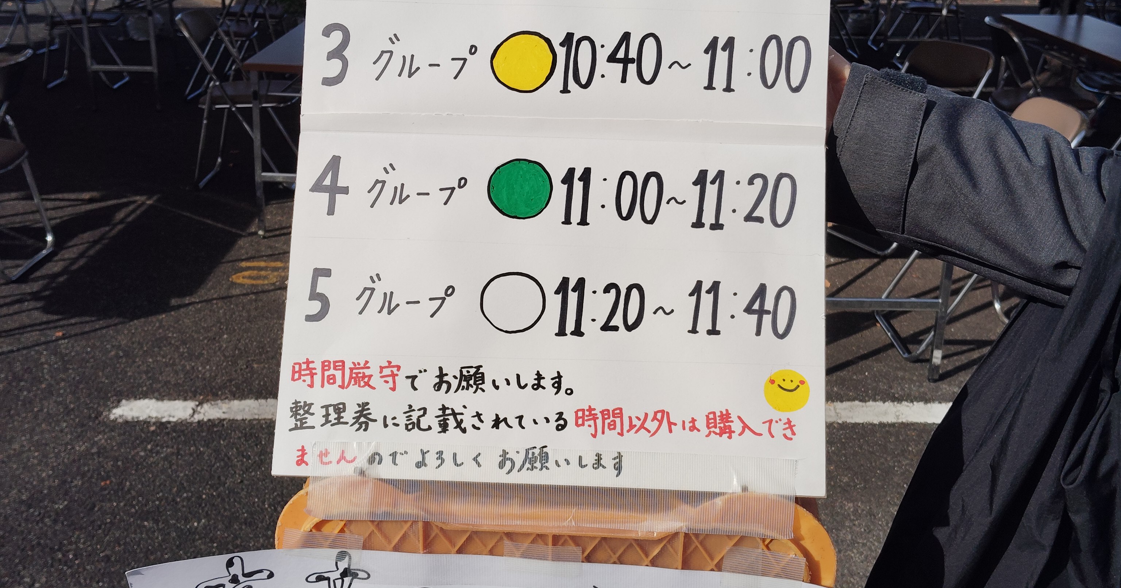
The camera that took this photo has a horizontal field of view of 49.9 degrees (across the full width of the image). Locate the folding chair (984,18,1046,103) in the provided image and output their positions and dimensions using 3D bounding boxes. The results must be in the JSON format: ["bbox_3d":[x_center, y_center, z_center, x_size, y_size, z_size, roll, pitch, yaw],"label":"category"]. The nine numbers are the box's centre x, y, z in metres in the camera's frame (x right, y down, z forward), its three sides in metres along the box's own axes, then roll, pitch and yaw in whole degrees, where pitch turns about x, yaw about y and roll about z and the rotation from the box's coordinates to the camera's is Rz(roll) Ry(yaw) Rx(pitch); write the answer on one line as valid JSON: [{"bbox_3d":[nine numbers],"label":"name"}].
[{"bbox_3d":[2.219,-0.883,5.673,0.500,0.780,0.460,2,20,4],"label":"folding chair"}]

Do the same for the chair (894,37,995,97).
[{"bbox_3d":[1.426,-0.614,4.912,0.500,0.780,0.460,-7,21,-21],"label":"chair"}]

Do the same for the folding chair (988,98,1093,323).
[{"bbox_3d":[1.332,-0.222,3.836,0.500,0.780,0.460,-1,20,-4],"label":"folding chair"}]

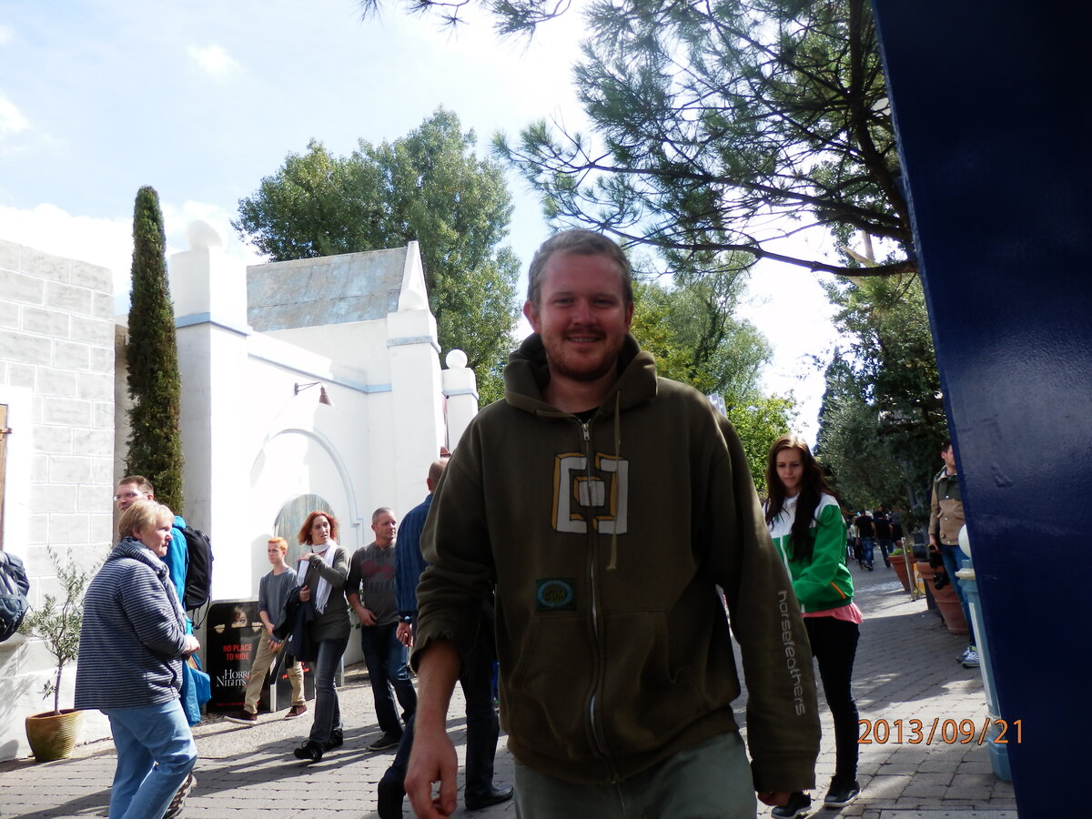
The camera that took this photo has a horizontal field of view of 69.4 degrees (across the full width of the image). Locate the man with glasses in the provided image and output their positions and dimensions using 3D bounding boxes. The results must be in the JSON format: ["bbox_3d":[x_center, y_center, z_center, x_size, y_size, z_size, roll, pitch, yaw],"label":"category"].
[{"bbox_3d":[-2.206,1.307,4.400,0.620,1.830,0.560,2,-12,-35],"label":"man with glasses"}]

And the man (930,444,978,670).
[{"bbox_3d":[3.458,1.160,6.550,0.390,1.800,0.520,0,-11,-26],"label":"man"}]

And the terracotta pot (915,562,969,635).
[{"bbox_3d":[4.367,1.949,8.220,0.820,0.740,0.820,-9,-10,23],"label":"terracotta pot"}]

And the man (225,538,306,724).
[{"bbox_3d":[-2.563,1.998,7.200,0.500,1.630,0.700,-14,-13,43],"label":"man"}]

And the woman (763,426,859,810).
[{"bbox_3d":[1.247,0.964,3.720,0.360,1.690,0.470,4,-13,-40],"label":"woman"}]

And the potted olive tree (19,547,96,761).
[{"bbox_3d":[-3.887,1.938,6.350,0.680,1.640,0.720,-10,-11,30],"label":"potted olive tree"}]

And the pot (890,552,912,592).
[{"bbox_3d":[6.704,2.982,14.400,0.780,0.660,0.780,-9,-10,23],"label":"pot"}]

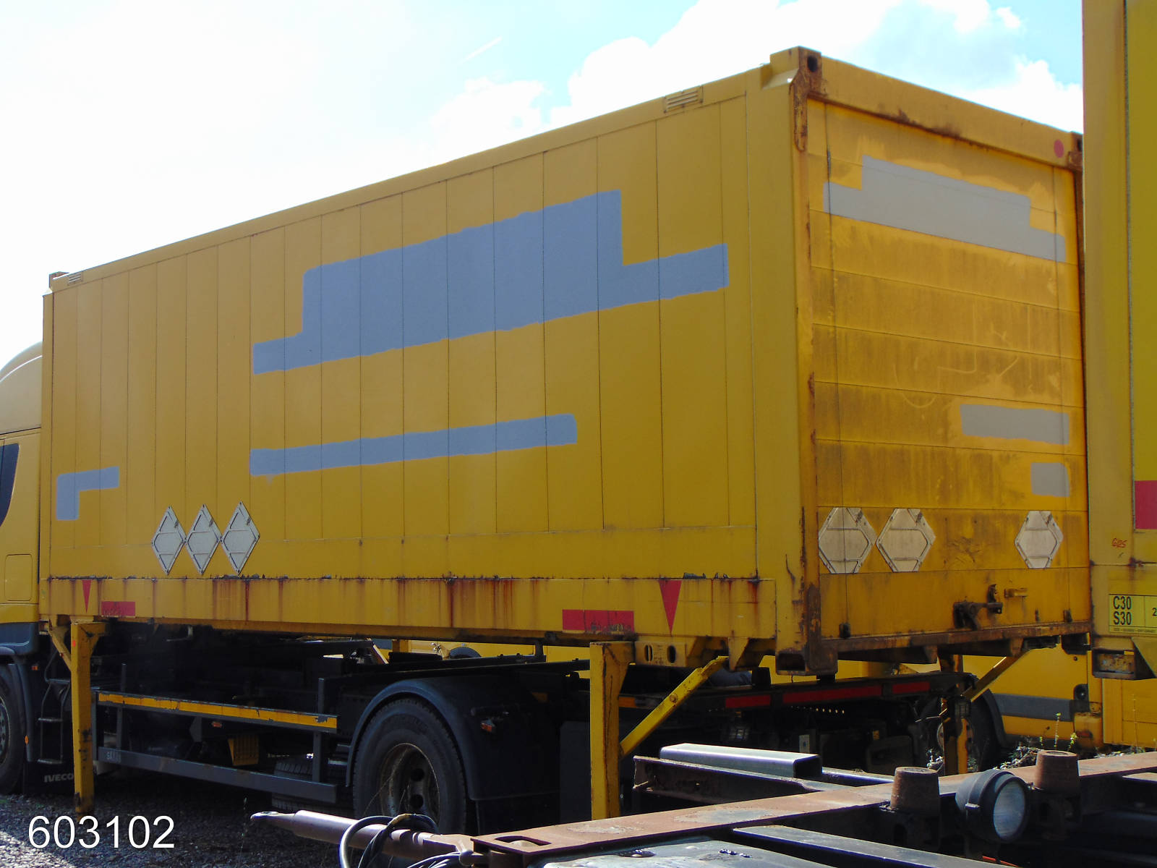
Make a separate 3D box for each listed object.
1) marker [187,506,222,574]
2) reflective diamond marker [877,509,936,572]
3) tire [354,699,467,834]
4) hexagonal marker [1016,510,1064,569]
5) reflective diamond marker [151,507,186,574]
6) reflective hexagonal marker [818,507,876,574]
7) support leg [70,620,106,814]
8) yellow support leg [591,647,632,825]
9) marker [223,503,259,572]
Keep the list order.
[{"bbox_3d":[-2.424,0.682,10.796,0.020,0.450,0.450,3,-6,-42],"label":"marker"},{"bbox_3d":[1.508,0.486,7.642,0.445,0.291,0.020,3,-6,-42],"label":"reflective diamond marker"},{"bbox_3d":[-0.847,1.971,9.283,0.300,1.020,1.020,3,-6,-42],"label":"tire"},{"bbox_3d":[2.322,0.531,8.385,0.429,0.287,0.020,3,-6,-42],"label":"hexagonal marker"},{"bbox_3d":[-2.734,0.712,11.134,0.020,0.452,0.455,3,-6,-42],"label":"reflective diamond marker"},{"bbox_3d":[1.183,0.469,7.346,0.430,0.296,0.020,3,-6,-42],"label":"reflective hexagonal marker"},{"bbox_3d":[-3.574,2.072,12.185,0.210,1.370,0.110,3,-6,-42],"label":"support leg"},{"bbox_3d":[0.178,1.706,8.093,0.210,1.390,0.100,3,-6,-42],"label":"yellow support leg"},{"bbox_3d":[-2.122,0.648,10.466,0.020,0.445,0.450,3,-6,-42],"label":"marker"}]

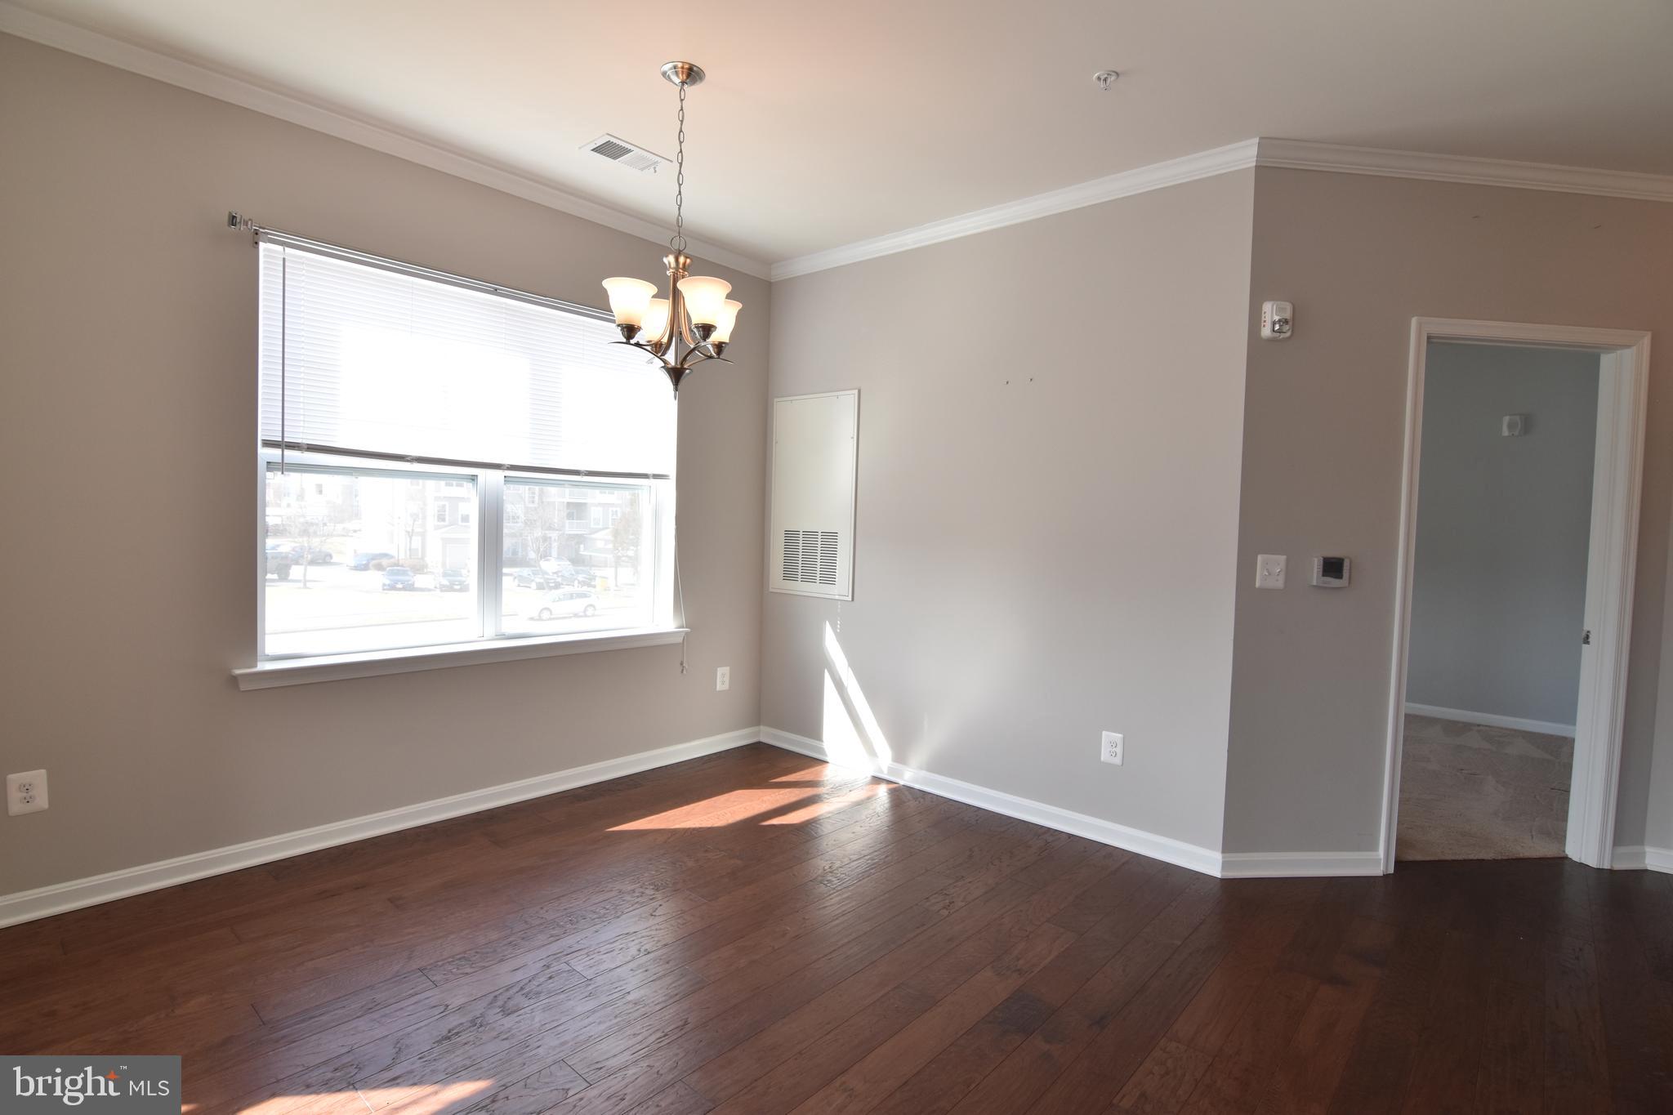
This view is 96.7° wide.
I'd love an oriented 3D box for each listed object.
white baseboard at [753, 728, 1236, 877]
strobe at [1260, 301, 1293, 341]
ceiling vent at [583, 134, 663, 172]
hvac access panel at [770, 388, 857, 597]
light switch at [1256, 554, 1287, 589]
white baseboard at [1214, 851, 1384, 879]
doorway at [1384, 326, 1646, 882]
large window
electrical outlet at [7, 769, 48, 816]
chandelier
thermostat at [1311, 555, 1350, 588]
[{"bbox_3d":[0.497,1.101,3.579,2.430,0.091,0.015,4,4,38],"label":"white baseboard"},{"bbox_3d":[1.616,-0.864,2.711,0.096,0.136,0.055,2,3,-6],"label":"strobe"},{"bbox_3d":[-0.818,-1.558,2.903,0.196,0.016,0.290,5,4,44],"label":"ceiling vent"},{"bbox_3d":[-0.134,-0.334,4.045,0.599,1.101,0.020,4,4,38],"label":"hvac access panel"},{"bbox_3d":[1.633,0.056,2.785,0.115,0.125,0.009,2,3,-6],"label":"light switch"},{"bbox_3d":[1.787,1.178,2.857,0.672,0.091,0.015,2,3,-6],"label":"white baseboard"},{"bbox_3d":[2.648,0.171,2.958,1.015,2.147,0.157,2,3,-6],"label":"doorway"},{"bbox_3d":[-1.469,-0.362,3.261,0.117,1.494,1.736,5,4,44],"label":"large window"},{"bbox_3d":[-2.460,0.718,2.263,0.008,0.123,0.081,5,4,44],"label":"electrical outlet"},{"bbox_3d":[-0.494,-1.023,2.339,0.455,1.009,0.455,2,3,0],"label":"chandelier"},{"bbox_3d":[1.864,0.058,2.799,0.135,0.111,0.028,2,3,-6],"label":"thermostat"}]

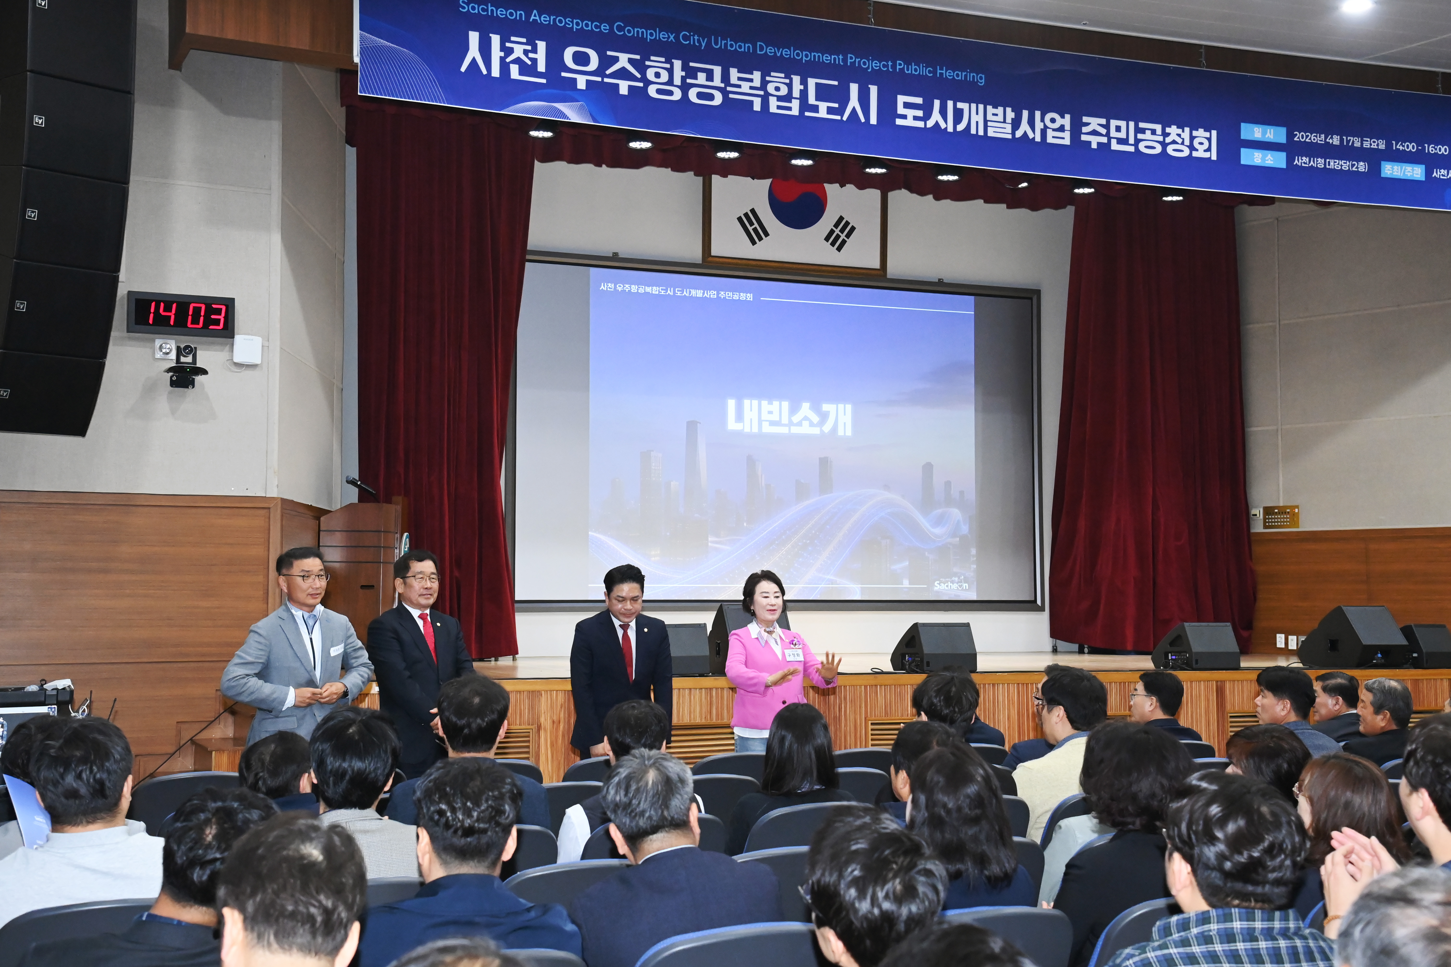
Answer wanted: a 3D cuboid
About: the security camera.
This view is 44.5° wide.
[{"bbox_3d":[-3.075,-0.666,10.117,0.240,0.260,0.200,2,-4,-22],"label":"security camera"}]

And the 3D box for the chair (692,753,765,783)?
[{"bbox_3d":[-0.026,1.570,7.586,0.520,0.880,0.550,2,-4,-21],"label":"chair"}]

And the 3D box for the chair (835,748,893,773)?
[{"bbox_3d":[0.491,1.586,7.722,0.550,0.900,0.600,2,-4,-22],"label":"chair"}]

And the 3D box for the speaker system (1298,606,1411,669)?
[{"bbox_3d":[4.792,1.167,13.555,0.487,0.457,0.638,2,-5,-29],"label":"speaker system"}]

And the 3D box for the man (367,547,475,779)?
[{"bbox_3d":[-1.370,1.178,7.950,0.500,1.750,0.330,3,-5,-40],"label":"man"}]

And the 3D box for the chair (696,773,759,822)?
[{"bbox_3d":[-0.175,1.495,6.449,0.550,0.900,0.600,2,-4,-22],"label":"chair"}]

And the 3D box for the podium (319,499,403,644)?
[{"bbox_3d":[-2.304,0.661,11.500,0.530,1.100,0.680,0,-4,0],"label":"podium"}]

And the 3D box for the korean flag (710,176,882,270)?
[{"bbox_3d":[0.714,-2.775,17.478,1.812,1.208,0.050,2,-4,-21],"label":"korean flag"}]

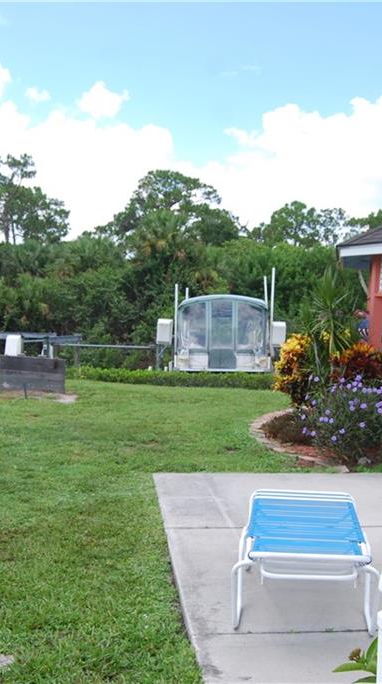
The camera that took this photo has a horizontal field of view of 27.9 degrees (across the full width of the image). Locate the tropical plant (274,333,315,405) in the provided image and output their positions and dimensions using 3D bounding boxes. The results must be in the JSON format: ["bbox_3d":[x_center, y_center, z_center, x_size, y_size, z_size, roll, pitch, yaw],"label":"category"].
[{"bbox_3d":[1.622,0.575,11.930,0.720,1.220,0.700,2,2,11],"label":"tropical plant"}]

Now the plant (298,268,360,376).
[{"bbox_3d":[1.908,0.137,10.512,0.850,2.200,0.820,2,2,11],"label":"plant"}]

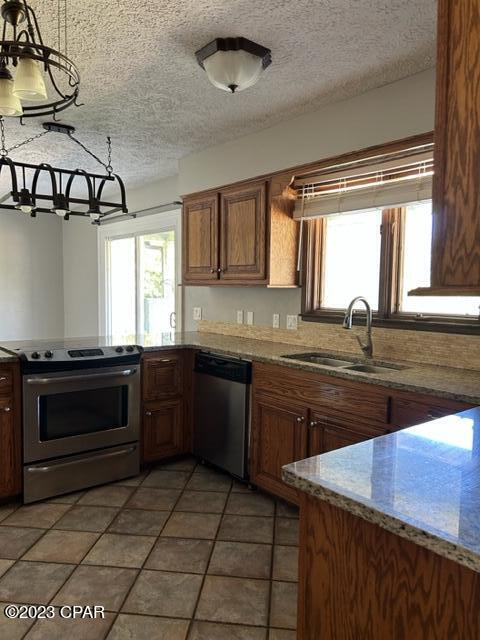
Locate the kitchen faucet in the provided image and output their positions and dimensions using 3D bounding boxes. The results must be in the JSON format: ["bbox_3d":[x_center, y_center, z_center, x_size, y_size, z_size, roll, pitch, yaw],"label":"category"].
[{"bbox_3d":[0.717,0.049,2.905,0.305,0.385,0.080,-2,5,-40],"label":"kitchen faucet"}]

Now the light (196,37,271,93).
[{"bbox_3d":[-0.031,-1.190,2.343,0.350,0.156,0.350,-2,5,-40],"label":"light"}]

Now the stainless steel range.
[{"bbox_3d":[-1.177,0.632,3.308,0.765,0.925,0.680,-2,5,-40],"label":"stainless steel range"}]

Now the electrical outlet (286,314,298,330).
[{"bbox_3d":[0.390,0.022,3.622,0.014,0.114,0.116,-2,5,-40],"label":"electrical outlet"}]

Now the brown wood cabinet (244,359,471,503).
[{"bbox_3d":[0.776,0.715,2.681,0.622,0.856,1.488,-2,5,-40],"label":"brown wood cabinet"}]

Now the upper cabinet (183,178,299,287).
[{"bbox_3d":[-0.030,-0.652,3.857,0.323,0.762,1.120,-2,5,-40],"label":"upper cabinet"}]

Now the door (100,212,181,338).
[{"bbox_3d":[-1.218,-0.102,5.578,0.110,2.100,1.980,-2,5,-40],"label":"door"}]

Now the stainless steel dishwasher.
[{"bbox_3d":[0.093,0.651,3.479,0.605,0.816,0.604,-2,5,-40],"label":"stainless steel dishwasher"}]

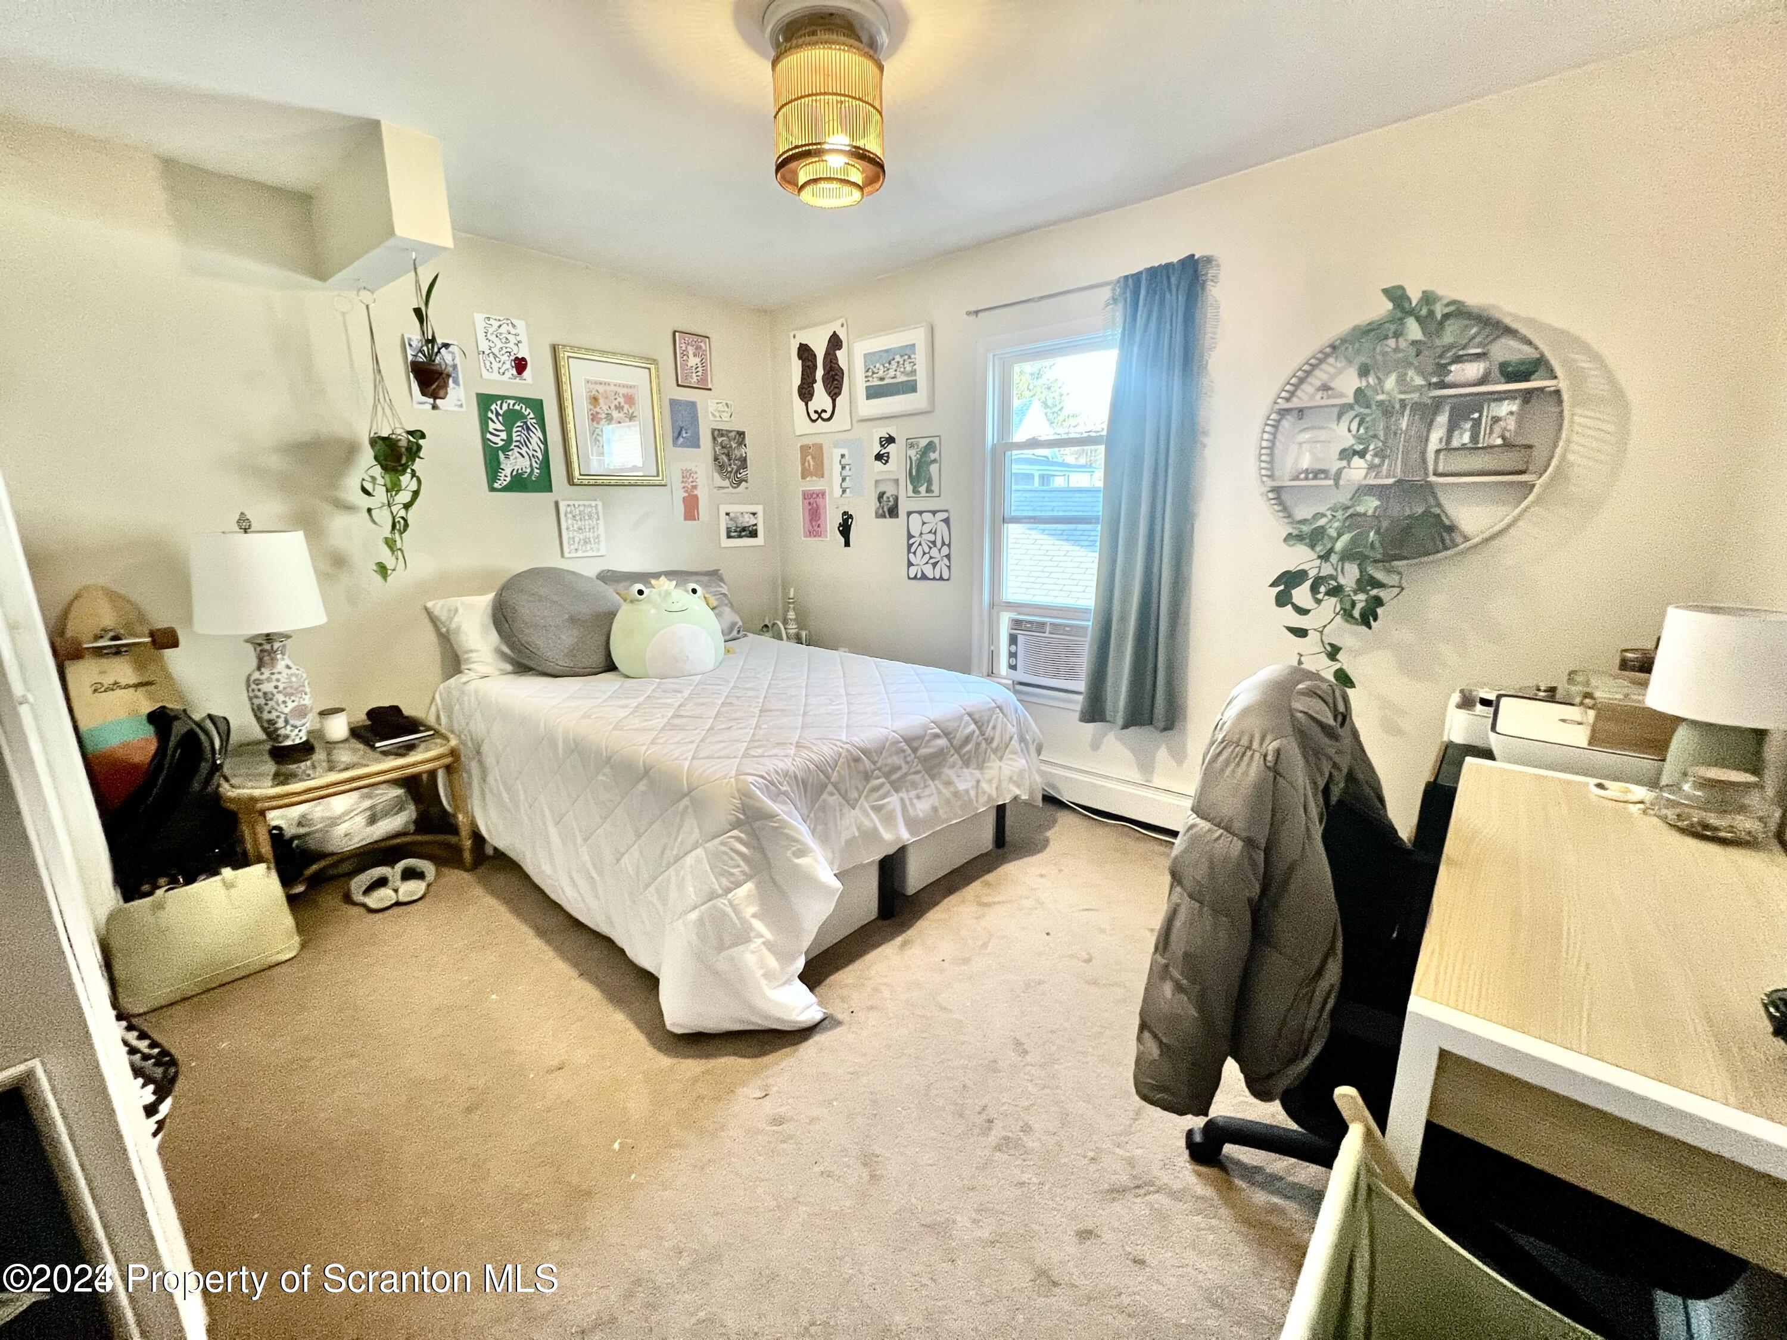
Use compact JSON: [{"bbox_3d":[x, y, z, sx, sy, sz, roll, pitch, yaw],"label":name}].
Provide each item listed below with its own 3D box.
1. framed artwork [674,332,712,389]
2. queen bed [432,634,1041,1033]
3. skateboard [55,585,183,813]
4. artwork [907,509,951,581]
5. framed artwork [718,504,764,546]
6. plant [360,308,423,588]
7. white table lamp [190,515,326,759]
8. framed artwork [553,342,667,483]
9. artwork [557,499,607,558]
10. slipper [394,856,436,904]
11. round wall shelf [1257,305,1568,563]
[{"bbox_3d":[-1.046,-1.609,3.511,0.020,0.260,0.212,11,18,39],"label":"framed artwork"},{"bbox_3d":[-0.684,0.379,2.745,1.991,0.707,1.493,9,16,39],"label":"queen bed"},{"bbox_3d":[-2.381,0.302,2.147,0.130,1.118,0.250,3,13,41],"label":"skateboard"},{"bbox_3d":[0.185,-0.635,3.439,0.272,0.351,0.015,11,18,39],"label":"artwork"},{"bbox_3d":[-0.873,-0.835,3.896,0.020,0.237,0.304,10,17,41],"label":"framed artwork"},{"bbox_3d":[-1.910,-0.841,2.548,0.210,1.005,0.230,9,16,38],"label":"plant"},{"bbox_3d":[-2.134,-0.091,2.294,0.340,0.837,0.340,11,18,43],"label":"white table lamp"},{"bbox_3d":[-1.342,-1.198,3.238,0.035,0.597,0.493,11,18,39],"label":"framed artwork"},{"bbox_3d":[-1.483,-0.667,3.201,0.025,0.255,0.200,11,18,39],"label":"artwork"},{"bbox_3d":[-1.799,0.769,2.514,0.115,0.100,0.260,-11,16,-36],"label":"slipper"},{"bbox_3d":[1.579,-0.718,2.104,0.752,0.752,0.160,11,18,39],"label":"round wall shelf"}]

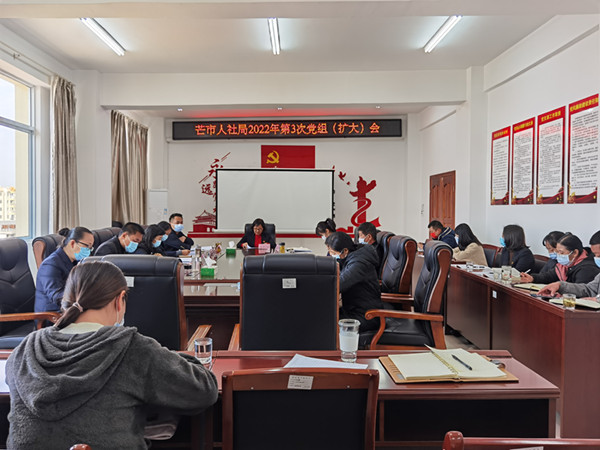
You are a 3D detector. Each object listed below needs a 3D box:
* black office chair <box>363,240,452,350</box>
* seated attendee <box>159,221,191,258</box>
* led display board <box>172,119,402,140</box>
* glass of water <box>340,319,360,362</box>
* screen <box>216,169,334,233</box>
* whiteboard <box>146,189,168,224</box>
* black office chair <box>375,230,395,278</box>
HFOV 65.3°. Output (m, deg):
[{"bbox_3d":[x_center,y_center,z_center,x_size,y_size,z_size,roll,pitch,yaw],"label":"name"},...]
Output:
[{"bbox_3d":[0.793,0.702,3.716,0.680,1.160,0.650,0,2,5],"label":"black office chair"},{"bbox_3d":[-1.736,0.585,6.021,0.720,1.220,0.500,0,2,2],"label":"seated attendee"},{"bbox_3d":[-0.285,-2.180,10.550,5.150,0.420,0.110,0,2,-1],"label":"led display board"},{"bbox_3d":[0.201,0.471,1.900,0.087,0.157,0.087,0,2,-1],"label":"glass of water"},{"bbox_3d":[-0.577,-0.562,10.877,2.760,1.500,0.080,0,2,-1],"label":"screen"},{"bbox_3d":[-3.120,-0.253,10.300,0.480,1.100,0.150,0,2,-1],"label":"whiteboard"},{"bbox_3d":[0.636,0.654,4.992,0.680,1.160,0.650,0,2,2],"label":"black office chair"}]

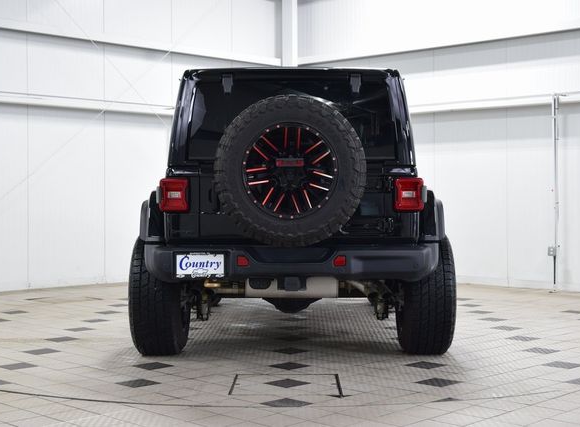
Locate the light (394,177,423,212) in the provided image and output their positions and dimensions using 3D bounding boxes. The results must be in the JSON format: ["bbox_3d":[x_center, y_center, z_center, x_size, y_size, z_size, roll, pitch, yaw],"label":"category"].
[{"bbox_3d":[0.742,-0.114,5.980,0.183,0.213,0.130,0,1,1],"label":"light"}]

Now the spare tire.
[{"bbox_3d":[0.004,-0.254,5.720,0.880,0.880,0.310,0,1,1],"label":"spare tire"}]

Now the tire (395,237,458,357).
[{"bbox_3d":[0.910,0.512,6.550,0.320,0.870,0.870,0,1,1],"label":"tire"}]

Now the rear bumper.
[{"bbox_3d":[0.010,0.308,5.980,1.810,0.250,0.330,0,1,1],"label":"rear bumper"}]

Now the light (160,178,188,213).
[{"bbox_3d":[-0.722,-0.111,5.980,0.183,0.213,0.130,0,1,1],"label":"light"}]

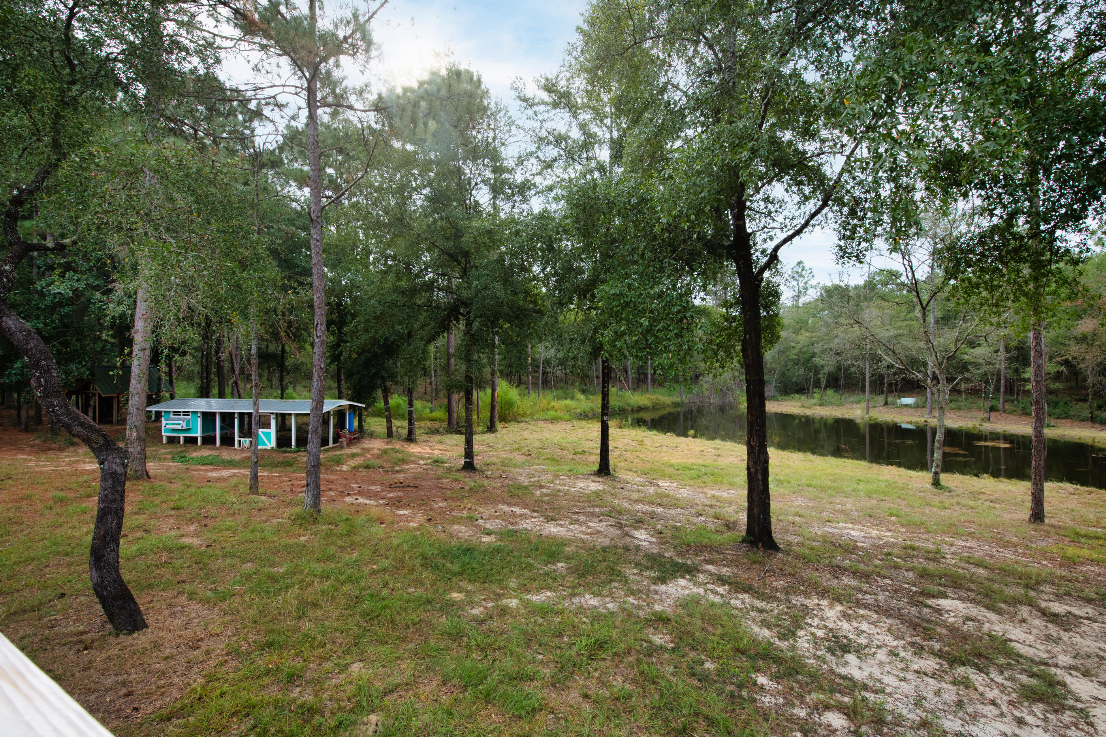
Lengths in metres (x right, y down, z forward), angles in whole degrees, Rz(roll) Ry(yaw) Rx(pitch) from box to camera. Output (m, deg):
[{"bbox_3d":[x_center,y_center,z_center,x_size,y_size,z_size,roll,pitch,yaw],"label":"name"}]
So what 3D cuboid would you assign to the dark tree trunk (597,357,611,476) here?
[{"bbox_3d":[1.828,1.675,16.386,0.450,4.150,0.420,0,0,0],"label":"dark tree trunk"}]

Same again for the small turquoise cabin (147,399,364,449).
[{"bbox_3d":[-15.260,2.730,23.910,9.760,2.280,3.470,0,0,9],"label":"small turquoise cabin"}]

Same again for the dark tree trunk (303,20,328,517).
[{"bbox_3d":[-6.834,-2.883,13.250,0.520,14.260,0.460,0,0,-27],"label":"dark tree trunk"}]

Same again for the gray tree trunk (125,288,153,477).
[{"bbox_3d":[-15.884,0.481,17.700,0.600,7.540,0.560,2,0,-42],"label":"gray tree trunk"}]

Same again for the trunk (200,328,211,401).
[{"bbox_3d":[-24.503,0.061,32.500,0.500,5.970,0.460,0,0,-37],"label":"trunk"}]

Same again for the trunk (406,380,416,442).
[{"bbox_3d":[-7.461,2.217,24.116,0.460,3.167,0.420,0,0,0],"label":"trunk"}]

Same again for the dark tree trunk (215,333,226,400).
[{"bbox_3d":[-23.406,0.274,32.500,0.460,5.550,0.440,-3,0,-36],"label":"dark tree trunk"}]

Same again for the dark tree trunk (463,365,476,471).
[{"bbox_3d":[-3.095,1.811,17.014,0.450,3.878,0.420,0,0,0],"label":"dark tree trunk"}]

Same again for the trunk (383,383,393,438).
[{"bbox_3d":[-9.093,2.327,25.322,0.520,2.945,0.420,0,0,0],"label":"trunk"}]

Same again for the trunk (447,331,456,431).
[{"bbox_3d":[-7.088,0.757,32.300,0.550,7.090,0.520,0,0,-12],"label":"trunk"}]

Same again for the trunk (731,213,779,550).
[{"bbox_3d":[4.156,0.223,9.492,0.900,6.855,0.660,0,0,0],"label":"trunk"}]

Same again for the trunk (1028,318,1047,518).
[{"bbox_3d":[13.403,1.495,12.750,0.290,5.520,0.300,0,0,-44],"label":"trunk"}]

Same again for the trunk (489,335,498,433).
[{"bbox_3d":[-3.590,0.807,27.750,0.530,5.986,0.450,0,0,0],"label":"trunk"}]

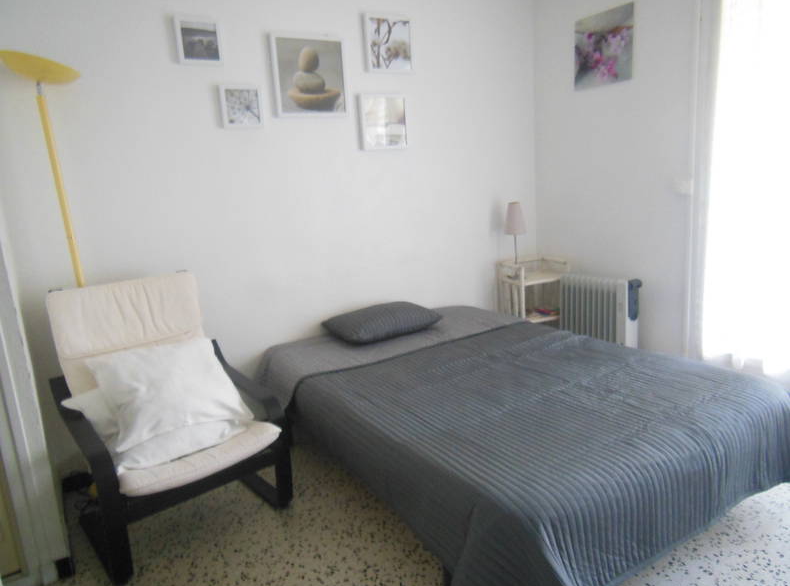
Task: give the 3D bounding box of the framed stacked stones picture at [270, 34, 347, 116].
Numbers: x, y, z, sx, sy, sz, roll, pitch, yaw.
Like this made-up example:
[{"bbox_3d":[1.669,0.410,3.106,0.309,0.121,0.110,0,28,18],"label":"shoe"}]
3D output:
[{"bbox_3d":[-0.441,-1.127,2.978,0.404,0.401,0.030,-11,13,-31],"label":"framed stacked stones picture"}]

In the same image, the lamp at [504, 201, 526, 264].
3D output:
[{"bbox_3d":[0.795,-0.341,3.781,0.145,0.519,0.145,-11,13,-31],"label":"lamp"}]

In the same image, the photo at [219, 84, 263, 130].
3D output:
[{"bbox_3d":[-0.756,-0.913,2.805,0.193,0.197,0.030,-11,13,-31],"label":"photo"}]

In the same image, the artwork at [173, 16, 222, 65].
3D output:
[{"bbox_3d":[-0.915,-1.173,2.661,0.194,0.204,0.030,-11,13,-31],"label":"artwork"}]

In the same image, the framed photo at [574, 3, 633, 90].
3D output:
[{"bbox_3d":[1.232,-1.435,3.362,0.020,0.402,0.404,-11,13,-31],"label":"framed photo"}]

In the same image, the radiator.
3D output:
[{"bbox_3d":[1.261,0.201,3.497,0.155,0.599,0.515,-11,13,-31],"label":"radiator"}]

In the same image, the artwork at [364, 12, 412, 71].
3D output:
[{"bbox_3d":[-0.033,-1.392,3.204,0.307,0.300,0.030,-11,13,-31],"label":"artwork"}]

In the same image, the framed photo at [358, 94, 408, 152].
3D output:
[{"bbox_3d":[-0.062,-0.968,3.251,0.299,0.309,0.030,-11,13,-31],"label":"framed photo"}]

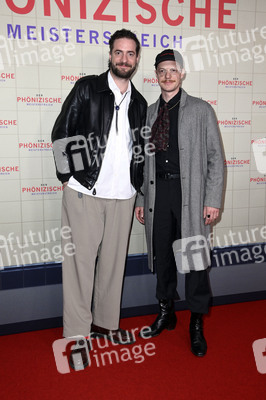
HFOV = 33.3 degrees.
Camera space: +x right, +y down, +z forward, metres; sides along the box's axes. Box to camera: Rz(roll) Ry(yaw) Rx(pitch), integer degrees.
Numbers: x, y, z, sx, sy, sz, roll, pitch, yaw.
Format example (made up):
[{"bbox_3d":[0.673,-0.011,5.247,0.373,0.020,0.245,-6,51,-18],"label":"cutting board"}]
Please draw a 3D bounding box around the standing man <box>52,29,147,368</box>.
[{"bbox_3d":[-0.186,-0.011,2.576,0.570,1.860,0.430,-4,10,-25],"label":"standing man"}]

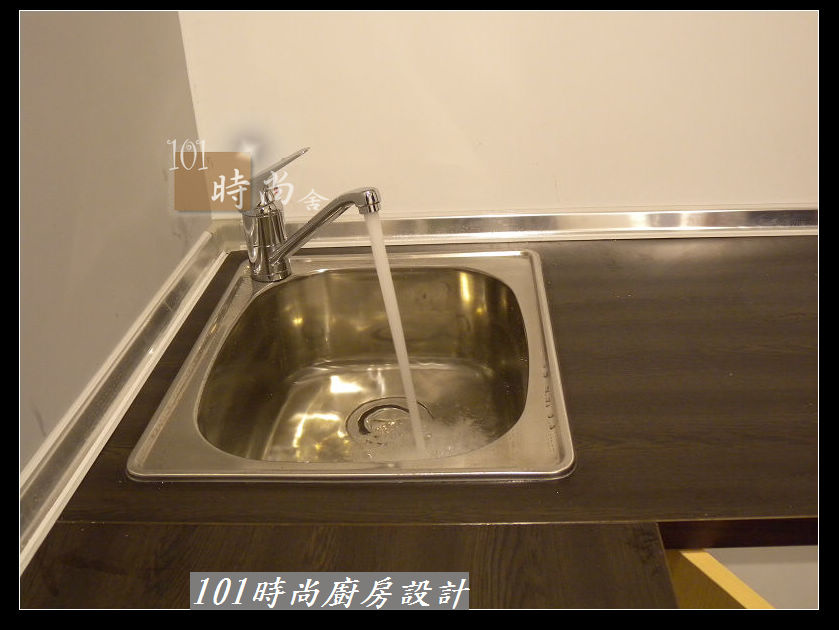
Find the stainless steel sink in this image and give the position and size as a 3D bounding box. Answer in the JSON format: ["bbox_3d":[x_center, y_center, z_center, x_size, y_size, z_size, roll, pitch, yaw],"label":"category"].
[{"bbox_3d":[-0.050,0.102,1.001,0.417,0.170,0.493,-1,29,4],"label":"stainless steel sink"}]

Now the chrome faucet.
[{"bbox_3d":[-0.134,-0.113,1.024,0.258,0.200,0.058,22,37,38],"label":"chrome faucet"}]

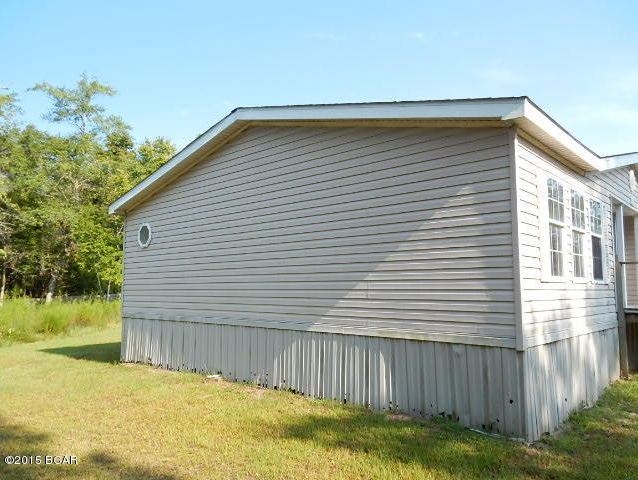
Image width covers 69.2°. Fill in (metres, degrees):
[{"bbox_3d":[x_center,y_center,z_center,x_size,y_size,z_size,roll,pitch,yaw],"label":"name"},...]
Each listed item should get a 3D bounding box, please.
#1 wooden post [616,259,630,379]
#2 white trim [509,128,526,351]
[{"bbox_3d":[5.569,1.429,8.502,0.092,2.180,0.092,-5,-8,42],"label":"wooden post"},{"bbox_3d":[2.217,-0.023,5.192,0.075,2.478,0.075,-5,-8,42],"label":"white trim"}]

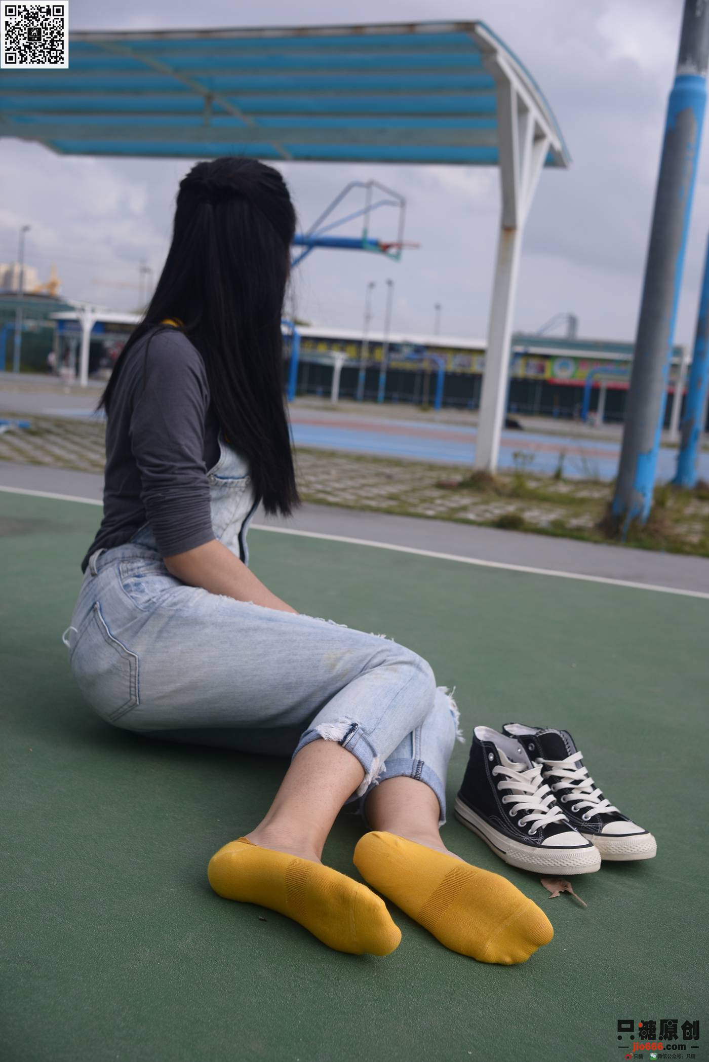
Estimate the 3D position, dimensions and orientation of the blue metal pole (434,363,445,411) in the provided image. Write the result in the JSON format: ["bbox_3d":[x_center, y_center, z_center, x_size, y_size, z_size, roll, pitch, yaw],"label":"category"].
[{"bbox_3d":[4.948,-8.388,60.000,0.280,2.750,0.280,5,8,0],"label":"blue metal pole"}]

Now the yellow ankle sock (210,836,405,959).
[{"bbox_3d":[-0.059,0.400,1.148,0.235,0.080,0.088,9,9,30],"label":"yellow ankle sock"}]

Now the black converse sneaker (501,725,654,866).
[{"bbox_3d":[0.324,0.365,1.468,0.245,0.135,0.092,12,10,41],"label":"black converse sneaker"}]

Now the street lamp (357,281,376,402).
[{"bbox_3d":[0.848,-14.099,76.802,0.600,9.000,0.400,5,8,0],"label":"street lamp"}]

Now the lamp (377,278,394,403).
[{"bbox_3d":[2.265,-13.846,75.256,0.600,9.000,0.400,5,8,0],"label":"lamp"}]

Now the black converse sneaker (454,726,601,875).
[{"bbox_3d":[0.241,0.364,1.423,0.092,0.135,0.245,-2,11,-44],"label":"black converse sneaker"}]

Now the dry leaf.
[{"bbox_3d":[0.261,0.444,1.293,0.045,0.013,0.075,-3,11,-44],"label":"dry leaf"}]

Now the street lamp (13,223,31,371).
[{"bbox_3d":[-20.200,-14.092,62.643,0.600,9.000,0.400,5,8,0],"label":"street lamp"}]

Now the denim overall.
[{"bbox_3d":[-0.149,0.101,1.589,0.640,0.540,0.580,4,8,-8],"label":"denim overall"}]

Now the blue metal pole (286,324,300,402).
[{"bbox_3d":[-2.486,-6.833,42.000,0.260,3.170,0.260,5,8,0],"label":"blue metal pole"}]

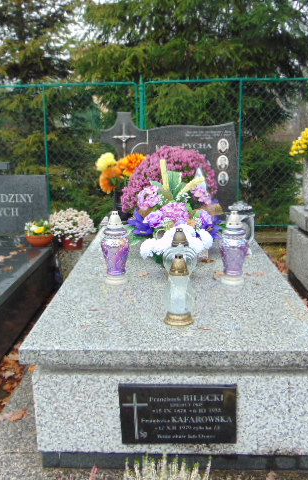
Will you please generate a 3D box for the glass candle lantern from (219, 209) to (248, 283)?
[{"bbox_3d":[0.351,0.032,2.034,0.125,0.319,0.125,0,13,2],"label":"glass candle lantern"}]

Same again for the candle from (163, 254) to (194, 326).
[{"bbox_3d":[0.093,0.174,1.685,0.113,0.250,0.113,0,13,2],"label":"candle"}]

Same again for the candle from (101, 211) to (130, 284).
[{"bbox_3d":[-0.169,0.033,2.057,0.130,0.323,0.130,0,13,2],"label":"candle"}]

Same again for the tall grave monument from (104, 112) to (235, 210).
[{"bbox_3d":[0.119,-0.524,3.338,0.982,0.772,0.100,0,13,2],"label":"tall grave monument"}]

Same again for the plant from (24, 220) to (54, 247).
[{"bbox_3d":[-0.824,-0.057,3.324,0.218,0.198,0.218,0,13,2],"label":"plant"}]

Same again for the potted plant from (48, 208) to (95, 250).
[{"bbox_3d":[-0.630,-0.091,3.583,0.371,0.309,0.371,0,13,2],"label":"potted plant"}]

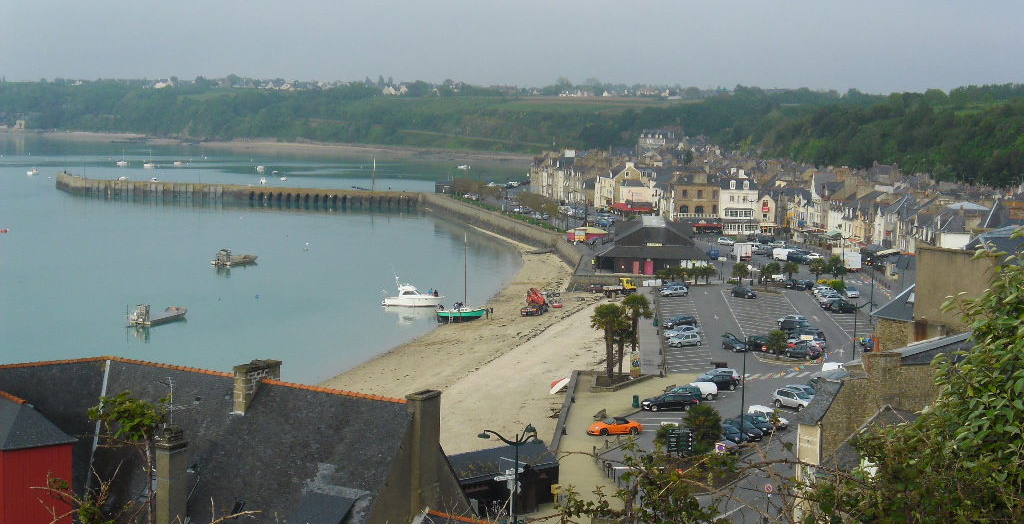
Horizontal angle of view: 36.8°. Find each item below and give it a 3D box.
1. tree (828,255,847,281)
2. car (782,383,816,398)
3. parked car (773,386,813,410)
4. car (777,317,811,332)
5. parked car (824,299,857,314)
[{"bbox_3d":[50.570,1.100,238.950,2.800,4.510,2.800,1,5,4],"label":"tree"},{"bbox_3d":[24.770,11.429,131.523,1.720,1.480,4.200,-4,7,-43],"label":"car"},{"bbox_3d":[23.867,11.540,129.125,1.760,1.670,4.200,-4,7,-43],"label":"parked car"},{"bbox_3d":[33.384,7.074,178.740,4.050,1.600,1.740,5,6,33],"label":"car"},{"bbox_3d":[42.332,5.642,196.865,3.850,1.450,1.660,-1,6,-23],"label":"parked car"}]

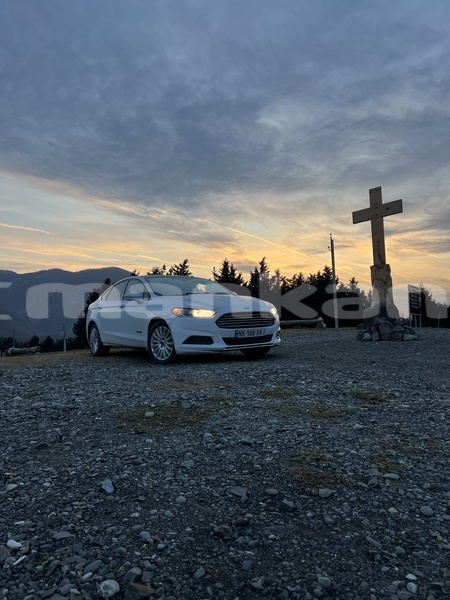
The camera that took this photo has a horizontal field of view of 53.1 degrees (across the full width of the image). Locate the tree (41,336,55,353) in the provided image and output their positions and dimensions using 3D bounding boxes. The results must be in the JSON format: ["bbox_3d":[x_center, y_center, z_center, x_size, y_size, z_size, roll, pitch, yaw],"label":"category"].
[{"bbox_3d":[-14.966,3.777,38.000,1.250,1.500,1.250,-2,-3,-22],"label":"tree"}]

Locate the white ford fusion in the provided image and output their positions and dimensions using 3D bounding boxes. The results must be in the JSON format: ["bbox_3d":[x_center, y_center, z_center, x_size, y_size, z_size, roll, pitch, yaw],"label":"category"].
[{"bbox_3d":[-1.028,0.280,8.130,1.900,1.475,4.870,0,-3,-35],"label":"white ford fusion"}]

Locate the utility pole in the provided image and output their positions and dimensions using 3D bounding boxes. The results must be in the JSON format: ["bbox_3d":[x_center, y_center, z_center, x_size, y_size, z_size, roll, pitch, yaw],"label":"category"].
[{"bbox_3d":[7.480,-1.270,31.100,0.350,6.450,0.280,-3,-3,14],"label":"utility pole"}]

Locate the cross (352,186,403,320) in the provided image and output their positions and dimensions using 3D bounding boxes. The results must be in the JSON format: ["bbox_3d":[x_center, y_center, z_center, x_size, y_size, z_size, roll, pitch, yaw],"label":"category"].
[{"bbox_3d":[3.934,-1.181,11.542,0.600,3.410,1.480,0,-4,-37],"label":"cross"}]

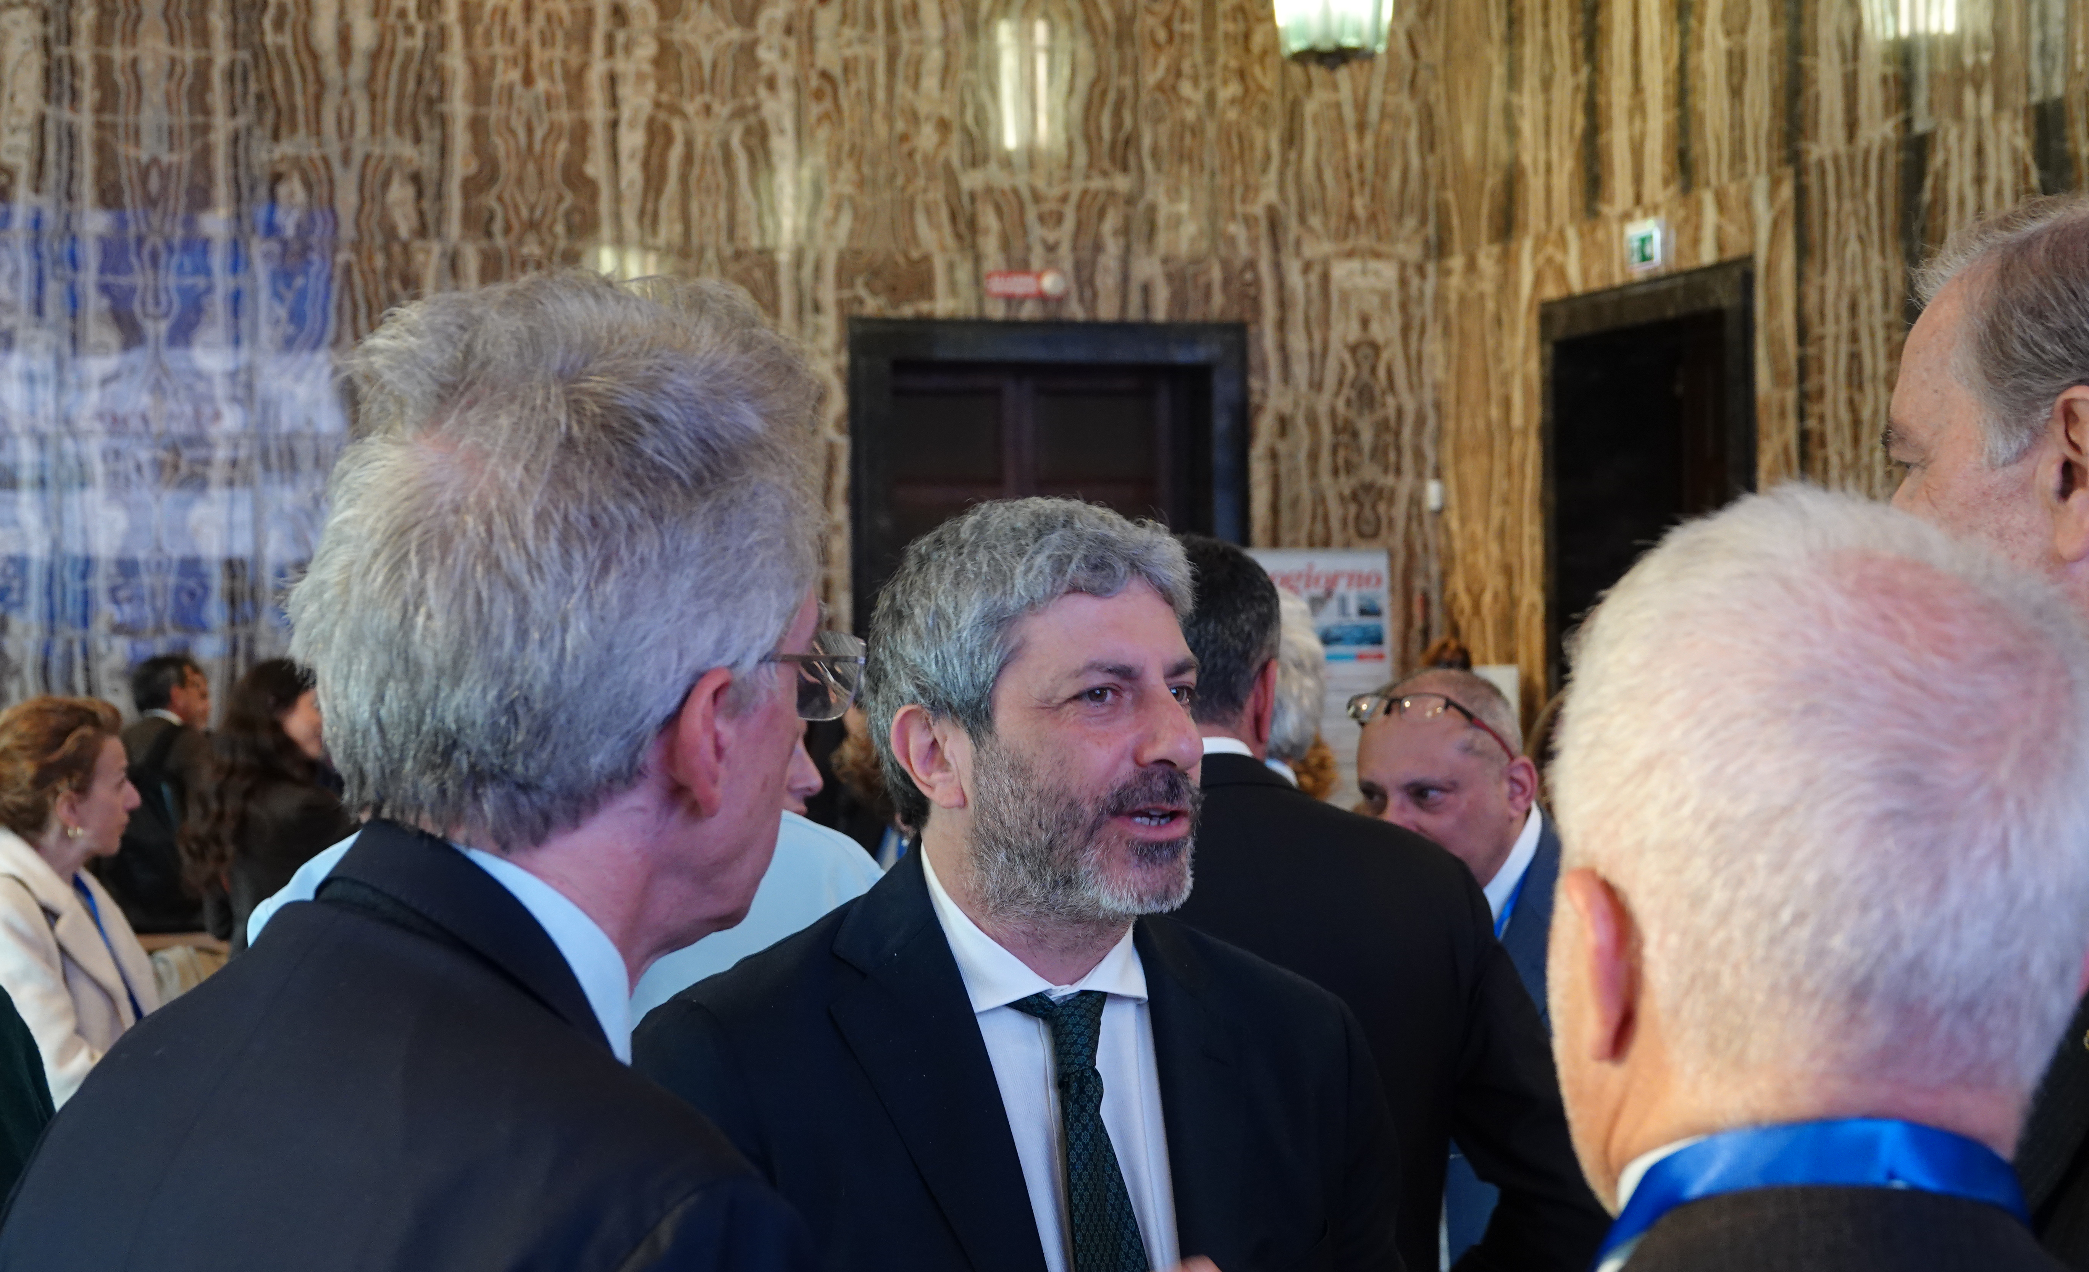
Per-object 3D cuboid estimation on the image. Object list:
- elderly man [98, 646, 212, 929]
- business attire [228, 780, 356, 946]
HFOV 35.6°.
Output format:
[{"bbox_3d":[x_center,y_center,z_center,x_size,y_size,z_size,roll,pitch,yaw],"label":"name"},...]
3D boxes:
[{"bbox_3d":[-2.430,0.880,9.000,0.380,1.670,0.540,-1,0,-42],"label":"elderly man"},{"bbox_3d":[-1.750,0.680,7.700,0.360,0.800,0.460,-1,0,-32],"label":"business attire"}]

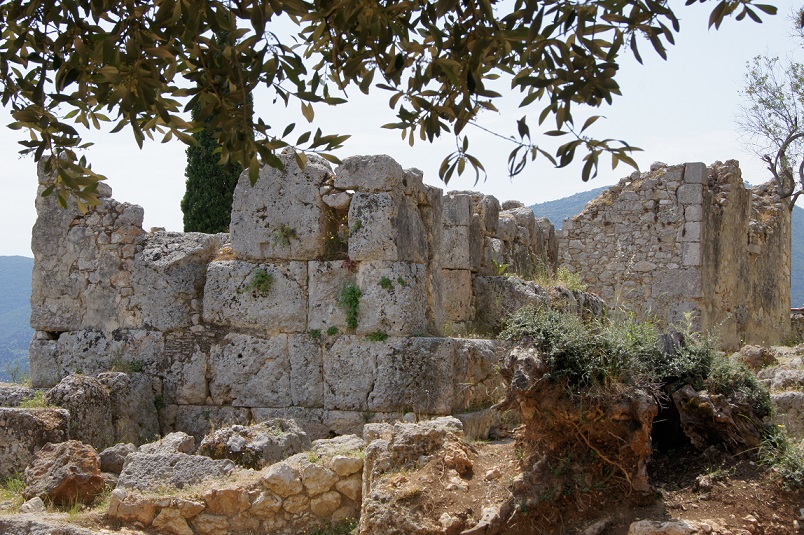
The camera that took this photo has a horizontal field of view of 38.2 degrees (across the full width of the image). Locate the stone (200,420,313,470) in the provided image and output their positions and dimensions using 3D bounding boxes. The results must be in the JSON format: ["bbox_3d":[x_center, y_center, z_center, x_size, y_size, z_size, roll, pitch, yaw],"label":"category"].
[{"bbox_3d":[-1.292,1.532,10.100,0.920,0.380,0.580,0,-1,6],"label":"stone"}]

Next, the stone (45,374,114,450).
[{"bbox_3d":[-3.223,1.439,11.600,0.620,0.700,0.580,0,-1,11],"label":"stone"}]

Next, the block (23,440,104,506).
[{"bbox_3d":[-2.567,1.554,8.800,0.560,0.430,0.480,0,-1,0],"label":"block"}]

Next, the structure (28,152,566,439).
[{"bbox_3d":[-0.860,0.280,15.600,5.900,3.100,5.000,0,-1,17],"label":"structure"}]

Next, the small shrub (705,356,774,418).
[{"bbox_3d":[2.675,0.943,9.200,0.490,0.470,0.460,0,-1,0],"label":"small shrub"}]

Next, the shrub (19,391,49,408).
[{"bbox_3d":[-3.620,1.297,11.400,0.260,0.170,0.240,0,-1,0],"label":"shrub"}]

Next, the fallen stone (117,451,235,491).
[{"bbox_3d":[-1.737,1.564,8.900,0.820,0.280,0.480,0,-1,6],"label":"fallen stone"}]

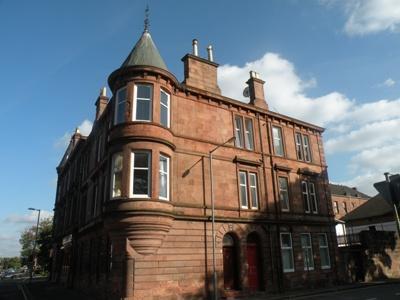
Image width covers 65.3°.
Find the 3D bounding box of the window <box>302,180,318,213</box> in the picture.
[{"bbox_3d":[7.544,3.298,21.421,1.350,2.123,0.150,11,-23,-32],"label":"window"}]

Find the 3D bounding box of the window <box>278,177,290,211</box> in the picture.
[{"bbox_3d":[5.379,2.842,20.055,0.850,2.170,0.150,11,-23,-32],"label":"window"}]

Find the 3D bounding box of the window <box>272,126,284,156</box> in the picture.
[{"bbox_3d":[4.955,-0.503,19.922,0.880,1.980,0.200,10,-21,-32],"label":"window"}]

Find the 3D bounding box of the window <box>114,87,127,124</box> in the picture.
[{"bbox_3d":[-3.888,-2.205,15.527,0.938,2.144,0.170,-14,-22,31],"label":"window"}]

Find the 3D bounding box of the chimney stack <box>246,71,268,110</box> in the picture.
[{"bbox_3d":[3.976,-3.977,21.765,1.266,2.707,0.720,11,-23,-32],"label":"chimney stack"}]

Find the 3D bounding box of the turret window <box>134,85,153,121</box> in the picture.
[{"bbox_3d":[-2.806,-2.305,15.331,0.938,2.144,0.170,2,-19,-11],"label":"turret window"}]

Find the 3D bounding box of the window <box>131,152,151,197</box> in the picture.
[{"bbox_3d":[-2.586,1.096,13.675,0.950,2.080,0.200,2,-18,-10],"label":"window"}]

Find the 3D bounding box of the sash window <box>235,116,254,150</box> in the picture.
[{"bbox_3d":[2.596,-0.965,18.442,1.420,1.980,0.200,10,-21,-32],"label":"sash window"}]

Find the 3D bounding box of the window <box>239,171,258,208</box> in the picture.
[{"bbox_3d":[2.696,2.262,17.410,1.380,2.080,0.200,10,-21,-32],"label":"window"}]

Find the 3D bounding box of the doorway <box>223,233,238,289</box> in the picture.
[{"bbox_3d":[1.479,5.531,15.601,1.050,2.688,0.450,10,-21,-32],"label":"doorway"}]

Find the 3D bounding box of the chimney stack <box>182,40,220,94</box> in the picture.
[{"bbox_3d":[0.073,-4.687,18.213,2.300,3.250,0.650,10,-21,-32],"label":"chimney stack"}]

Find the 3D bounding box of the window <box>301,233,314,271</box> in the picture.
[{"bbox_3d":[6.352,6.070,18.649,0.940,2.100,0.200,10,-21,-32],"label":"window"}]

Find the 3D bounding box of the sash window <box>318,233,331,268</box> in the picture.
[{"bbox_3d":[8.217,6.691,20.655,0.980,2.190,0.150,11,-23,-32],"label":"sash window"}]

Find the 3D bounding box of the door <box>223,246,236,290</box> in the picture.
[{"bbox_3d":[1.405,6.246,16.456,1.000,2.124,0.100,11,-23,-32],"label":"door"}]

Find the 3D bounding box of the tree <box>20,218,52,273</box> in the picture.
[{"bbox_3d":[-22.006,13.591,44.194,5.600,8.000,5.600,11,-23,-32],"label":"tree"}]

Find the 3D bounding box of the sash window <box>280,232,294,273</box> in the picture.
[{"bbox_3d":[4.926,5.829,17.740,0.940,2.100,0.200,10,-21,-32],"label":"sash window"}]

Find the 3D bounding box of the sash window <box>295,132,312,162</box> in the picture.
[{"bbox_3d":[7.527,-0.148,22.671,1.350,2.136,0.150,11,-23,-32],"label":"sash window"}]

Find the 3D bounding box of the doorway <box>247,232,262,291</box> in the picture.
[{"bbox_3d":[2.780,5.828,16.403,1.114,2.816,0.450,10,-21,-32],"label":"doorway"}]

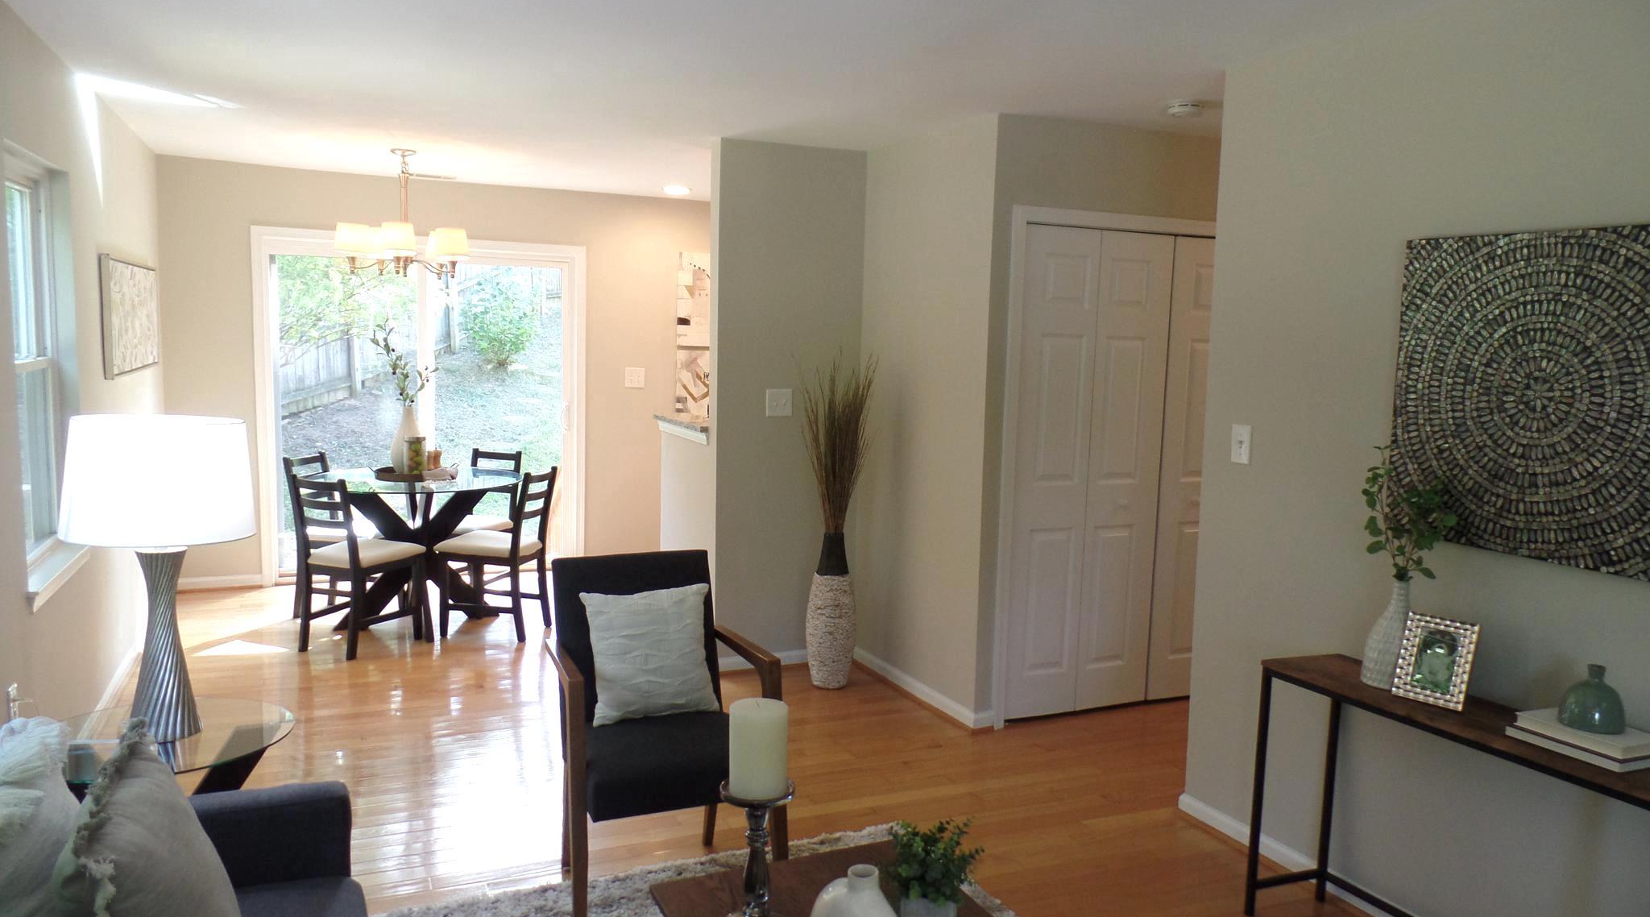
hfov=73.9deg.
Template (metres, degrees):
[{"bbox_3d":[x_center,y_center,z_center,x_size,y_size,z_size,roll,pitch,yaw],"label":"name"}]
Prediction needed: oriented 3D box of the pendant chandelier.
[{"bbox_3d":[-2.156,-1.239,5.602,0.650,0.640,0.650,-1,7,-25],"label":"pendant chandelier"}]

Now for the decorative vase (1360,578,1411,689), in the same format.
[{"bbox_3d":[1.463,0.440,2.798,0.150,0.268,0.150,-1,7,-24],"label":"decorative vase"}]

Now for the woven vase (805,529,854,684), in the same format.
[{"bbox_3d":[0.035,0.683,4.975,0.220,0.700,0.220,1,6,0],"label":"woven vase"}]

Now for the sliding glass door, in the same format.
[{"bbox_3d":[-2.431,-0.272,6.744,1.840,2.050,0.120,-1,7,-25],"label":"sliding glass door"}]

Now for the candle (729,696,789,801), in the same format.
[{"bbox_3d":[-0.115,0.519,1.971,0.105,0.165,0.105,1,6,0],"label":"candle"}]

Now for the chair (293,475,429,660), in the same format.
[{"bbox_3d":[-2.268,0.485,5.365,0.420,0.860,0.510,4,7,23],"label":"chair"}]

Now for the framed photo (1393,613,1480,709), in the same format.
[{"bbox_3d":[1.486,0.491,2.668,0.030,0.210,0.157,23,-10,-42],"label":"framed photo"}]

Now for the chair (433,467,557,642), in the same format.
[{"bbox_3d":[-1.695,0.469,5.676,0.510,0.860,0.420,3,6,12],"label":"chair"}]

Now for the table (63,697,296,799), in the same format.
[{"bbox_3d":[-1.617,0.947,2.683,0.580,0.555,0.580,-1,7,-25],"label":"table"}]

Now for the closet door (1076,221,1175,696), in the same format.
[{"bbox_3d":[1.267,0.068,4.636,0.380,2.005,0.040,-1,7,-24],"label":"closet door"}]

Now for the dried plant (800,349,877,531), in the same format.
[{"bbox_3d":[0.066,-0.068,4.882,0.350,0.800,0.340,2,6,0],"label":"dried plant"}]

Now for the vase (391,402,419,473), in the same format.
[{"bbox_3d":[-2.296,-0.104,6.029,0.175,0.360,0.175,-1,7,-24],"label":"vase"}]

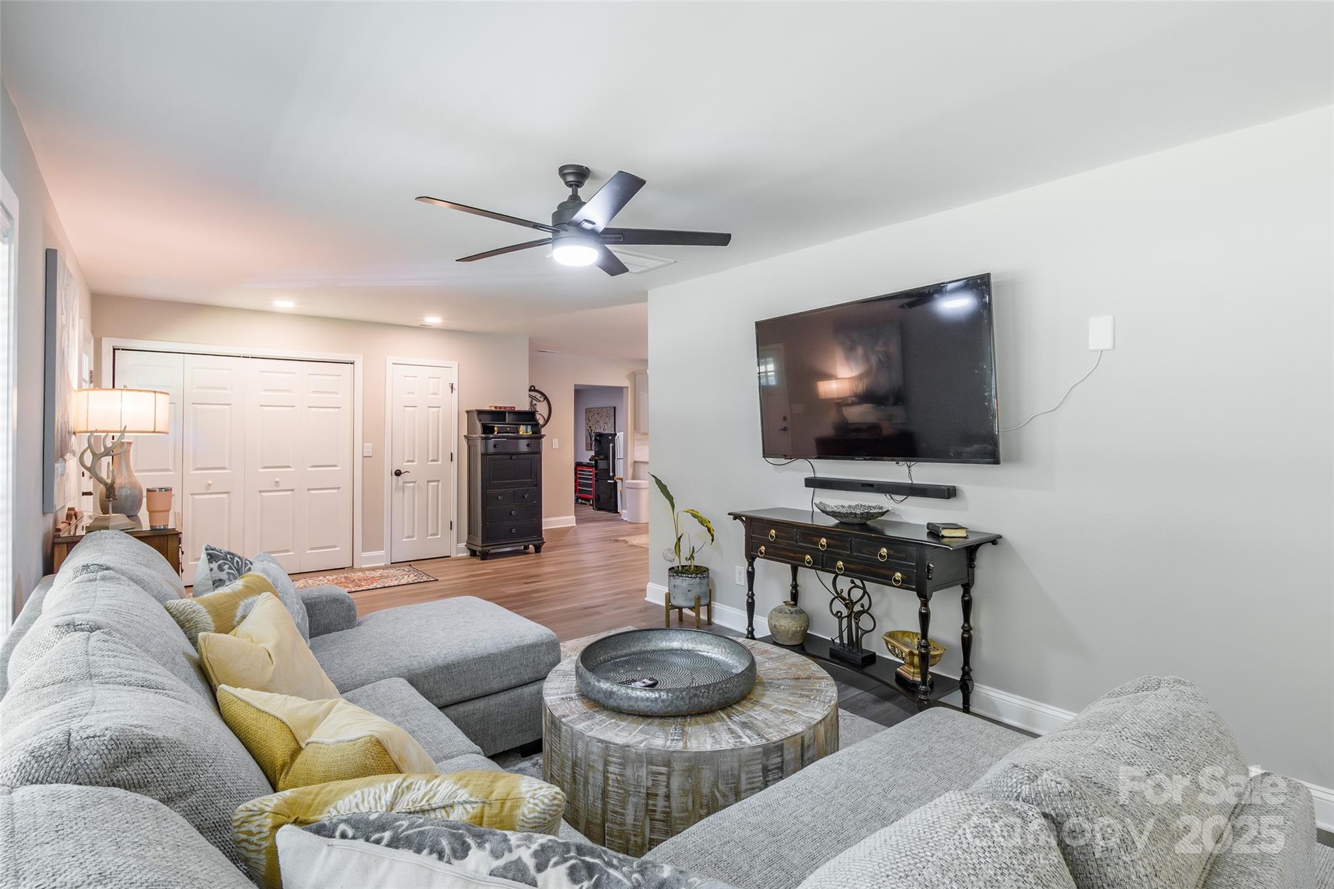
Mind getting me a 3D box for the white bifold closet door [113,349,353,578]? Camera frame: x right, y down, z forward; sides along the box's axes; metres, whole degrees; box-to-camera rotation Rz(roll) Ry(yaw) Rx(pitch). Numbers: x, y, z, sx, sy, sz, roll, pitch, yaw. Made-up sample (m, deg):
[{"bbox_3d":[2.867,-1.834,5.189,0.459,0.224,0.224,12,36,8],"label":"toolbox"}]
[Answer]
[{"bbox_3d":[-3.965,0.227,5.543,1.812,2.042,0.045,-1,1,-36],"label":"white bifold closet door"}]

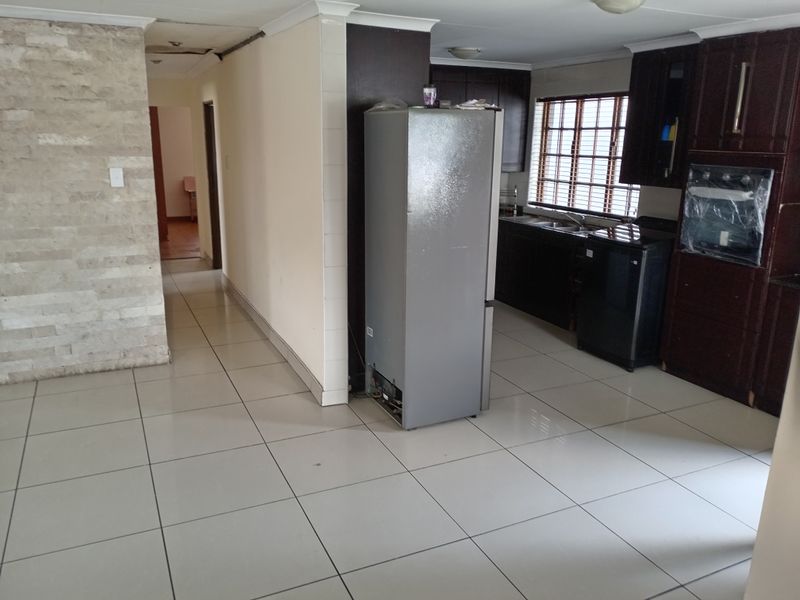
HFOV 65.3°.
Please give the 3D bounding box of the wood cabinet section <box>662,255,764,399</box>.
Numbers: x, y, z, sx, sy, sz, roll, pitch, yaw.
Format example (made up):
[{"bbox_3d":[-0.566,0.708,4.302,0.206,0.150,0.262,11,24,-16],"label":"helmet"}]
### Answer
[{"bbox_3d":[2.405,0.140,4.440,0.580,0.910,0.730,-6,16,-25],"label":"wood cabinet section"}]

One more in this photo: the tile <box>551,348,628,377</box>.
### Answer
[{"bbox_3d":[1.559,0.490,4.884,0.600,0.010,0.600,-6,16,-25],"label":"tile"}]

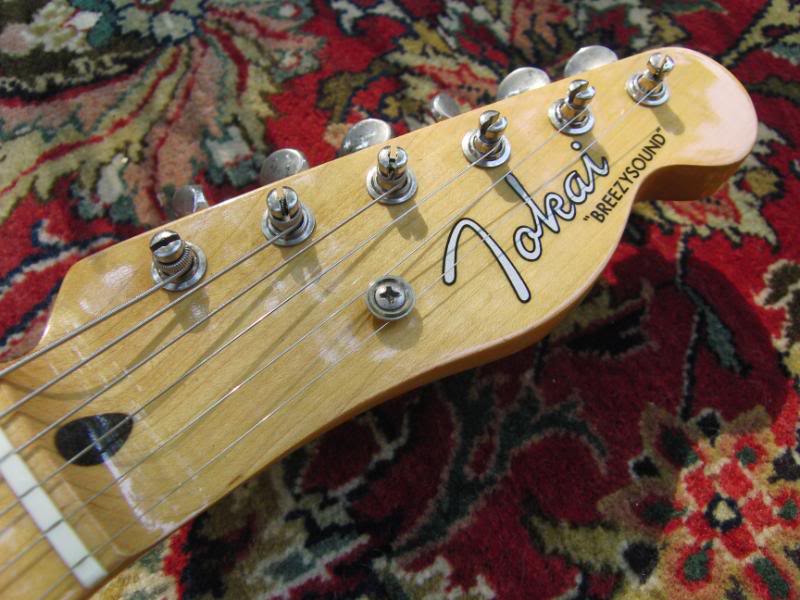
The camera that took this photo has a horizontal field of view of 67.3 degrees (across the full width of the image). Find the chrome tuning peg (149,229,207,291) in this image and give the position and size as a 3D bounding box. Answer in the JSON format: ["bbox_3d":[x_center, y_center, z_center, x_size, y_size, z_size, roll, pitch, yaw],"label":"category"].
[{"bbox_3d":[-0.044,-0.009,0.118,0.011,0.009,0.011,1,63,-3],"label":"chrome tuning peg"}]

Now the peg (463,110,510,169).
[{"bbox_3d":[0.020,-0.037,0.136,0.011,0.009,0.011,1,63,-3],"label":"peg"}]

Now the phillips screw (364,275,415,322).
[{"bbox_3d":[-0.002,0.000,0.122,0.010,0.004,0.010,2,65,-3],"label":"phillips screw"}]

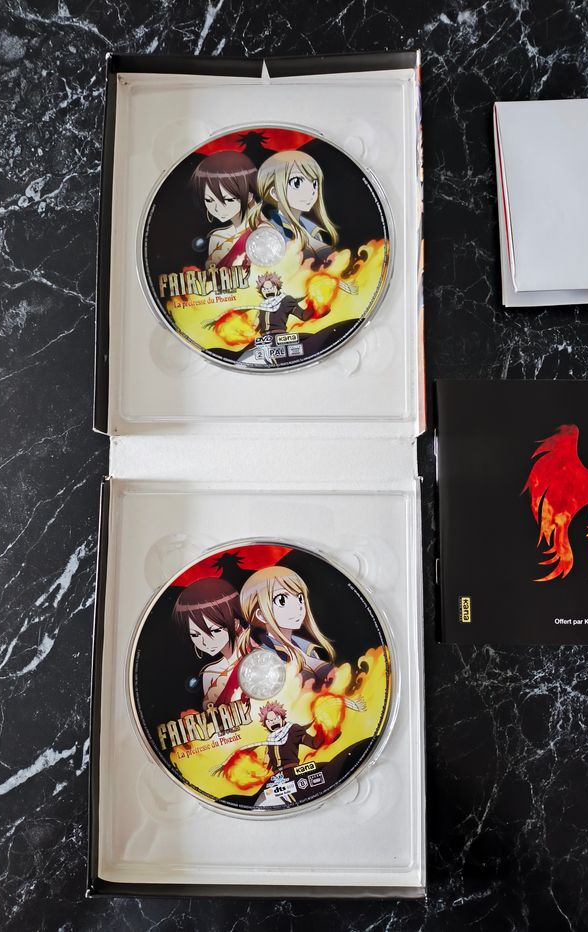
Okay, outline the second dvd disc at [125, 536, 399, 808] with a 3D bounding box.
[{"bbox_3d":[-0.015,0.096,0.307,0.120,0.001,0.120,0,85,1],"label":"second dvd disc"}]

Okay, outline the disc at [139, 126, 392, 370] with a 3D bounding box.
[{"bbox_3d":[-0.014,-0.105,0.323,0.120,0.001,0.120,0,85,1],"label":"disc"}]

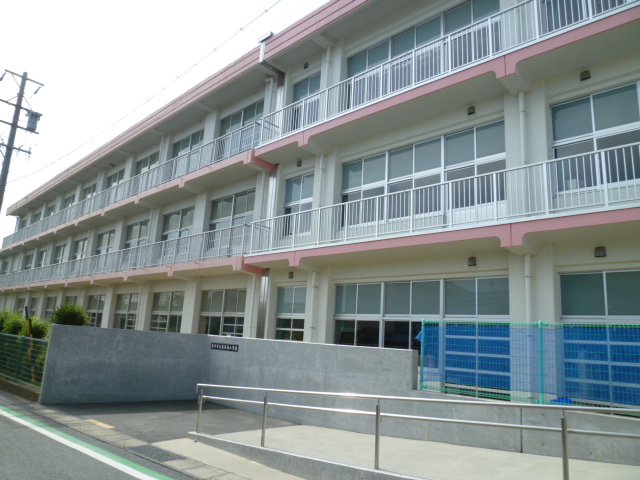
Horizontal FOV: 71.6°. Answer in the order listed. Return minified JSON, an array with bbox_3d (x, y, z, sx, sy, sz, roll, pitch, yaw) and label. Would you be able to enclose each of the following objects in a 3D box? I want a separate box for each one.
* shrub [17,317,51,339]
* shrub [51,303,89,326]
[{"bbox_3d":[-8.256,2.860,12.729,0.860,1.350,0.860,-8,-16,43],"label":"shrub"},{"bbox_3d":[-6.857,2.464,12.009,0.950,1.500,0.950,-8,-16,43],"label":"shrub"}]

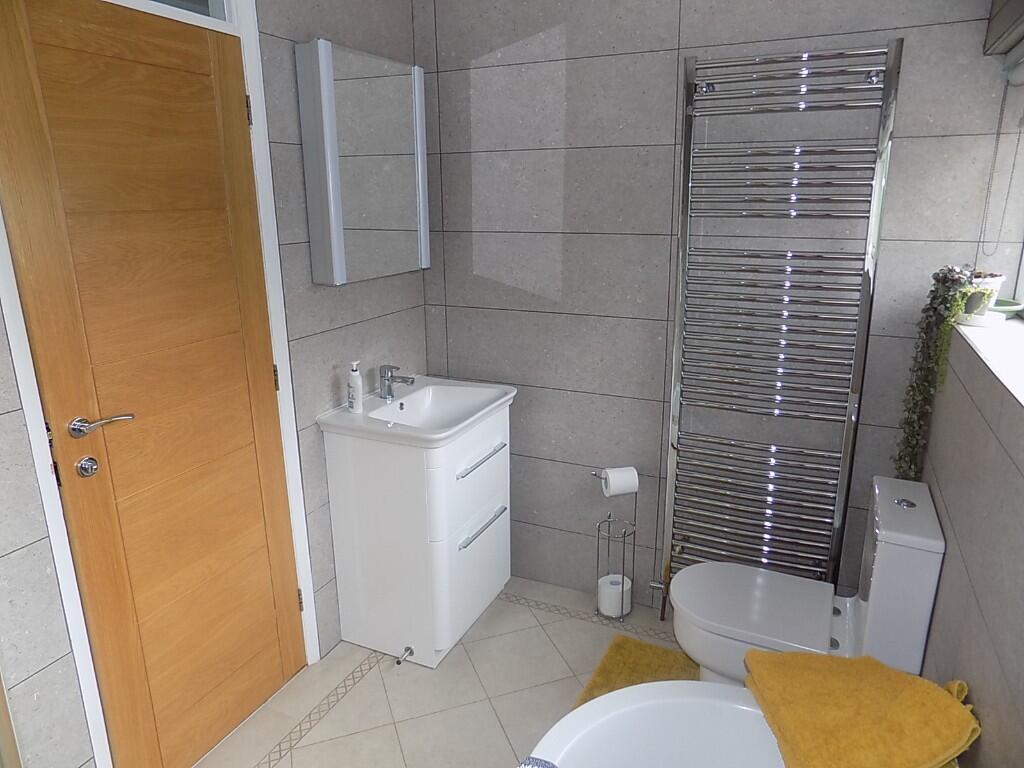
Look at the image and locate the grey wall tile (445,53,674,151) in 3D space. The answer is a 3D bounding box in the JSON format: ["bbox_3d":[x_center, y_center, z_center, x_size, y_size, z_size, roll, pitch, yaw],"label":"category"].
[{"bbox_3d":[0.133,-0.970,2.353,0.890,0.292,0.010,6,17,24],"label":"grey wall tile"}]

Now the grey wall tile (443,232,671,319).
[{"bbox_3d":[0.143,-0.417,2.571,0.900,0.297,0.012,6,17,24],"label":"grey wall tile"}]

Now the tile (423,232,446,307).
[{"bbox_3d":[-0.308,-0.455,2.710,0.099,0.292,0.010,6,17,24],"label":"tile"}]

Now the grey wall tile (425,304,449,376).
[{"bbox_3d":[-0.305,-0.173,2.787,0.099,0.292,0.010,6,17,24],"label":"grey wall tile"}]

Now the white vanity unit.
[{"bbox_3d":[-0.293,0.473,2.563,0.435,0.858,0.682,6,17,24],"label":"white vanity unit"}]

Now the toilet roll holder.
[{"bbox_3d":[0.398,0.618,2.644,0.160,0.595,0.150,6,17,24],"label":"toilet roll holder"}]

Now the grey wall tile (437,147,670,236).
[{"bbox_3d":[0.140,-0.703,2.492,0.900,0.297,0.012,6,17,24],"label":"grey wall tile"}]

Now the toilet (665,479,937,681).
[{"bbox_3d":[0.764,0.673,1.891,0.649,0.801,0.392,6,17,24],"label":"toilet"}]

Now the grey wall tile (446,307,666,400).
[{"bbox_3d":[0.145,-0.129,2.649,0.900,0.297,0.012,6,17,24],"label":"grey wall tile"}]

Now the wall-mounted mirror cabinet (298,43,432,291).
[{"bbox_3d":[-0.471,-0.724,2.287,0.098,0.712,0.560,6,17,24],"label":"wall-mounted mirror cabinet"}]

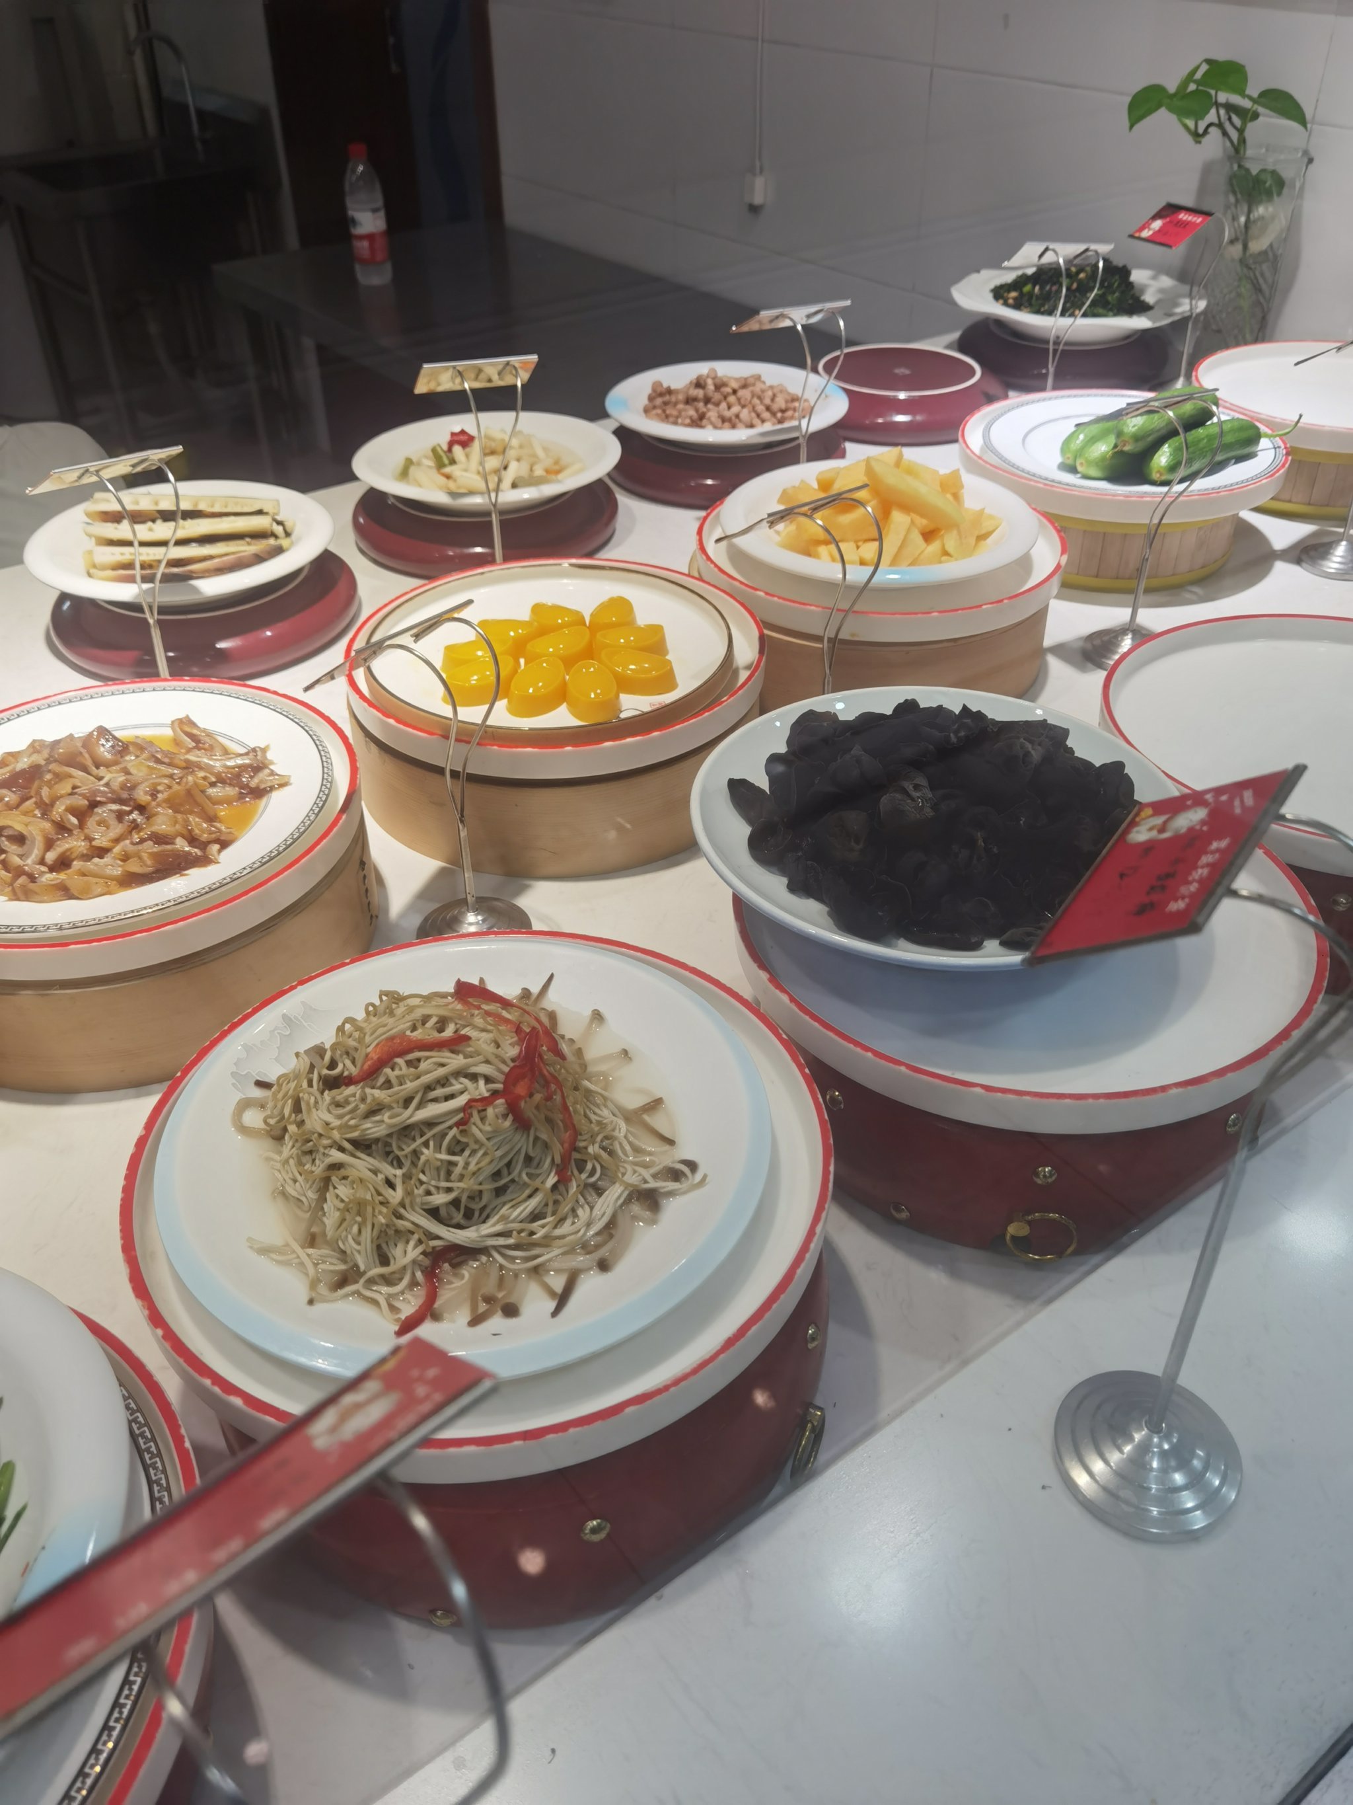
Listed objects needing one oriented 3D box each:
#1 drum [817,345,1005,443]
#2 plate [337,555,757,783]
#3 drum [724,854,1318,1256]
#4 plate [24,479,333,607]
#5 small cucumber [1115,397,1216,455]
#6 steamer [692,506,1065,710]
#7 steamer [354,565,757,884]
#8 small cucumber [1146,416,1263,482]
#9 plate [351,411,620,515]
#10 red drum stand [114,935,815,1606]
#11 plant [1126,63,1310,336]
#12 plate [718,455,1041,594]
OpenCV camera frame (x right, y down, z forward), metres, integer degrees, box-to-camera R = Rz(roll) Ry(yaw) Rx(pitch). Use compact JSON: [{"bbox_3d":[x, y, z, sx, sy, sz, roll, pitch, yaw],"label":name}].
[{"bbox_3d":[0.261,-0.604,1.662,0.269,0.051,0.269,0,37,0],"label":"drum"},{"bbox_3d":[-0.084,-0.177,1.005,0.294,0.028,0.294,0,37,0],"label":"plate"},{"bbox_3d":[0.190,0.046,0.816,0.320,0.124,0.320,-1,37,0],"label":"drum"},{"bbox_3d":[-0.405,-0.287,1.165,0.249,0.035,0.249,0,37,0],"label":"plate"},{"bbox_3d":[0.491,-0.478,1.397,0.174,0.037,0.037,-28,44,-31],"label":"small cucumber"},{"bbox_3d":[0.164,-0.254,1.162,0.294,0.102,0.294,0,37,0],"label":"steamer"},{"bbox_3d":[-0.091,-0.155,1.111,0.318,0.110,0.318,-1,37,0],"label":"steamer"},{"bbox_3d":[0.519,-0.440,1.374,0.176,0.038,0.038,-25,43,-29],"label":"small cucumber"},{"bbox_3d":[-0.198,-0.463,1.499,0.281,0.034,0.281,-1,37,0],"label":"plate"},{"bbox_3d":[-0.081,0.148,0.638,0.294,0.116,0.294,0,37,0],"label":"red drum stand"},{"bbox_3d":[0.621,-0.757,1.655,0.215,0.400,0.170,-1,37,0],"label":"plant"},{"bbox_3d":[0.161,-0.289,1.122,0.249,0.035,0.249,0,37,0],"label":"plate"}]

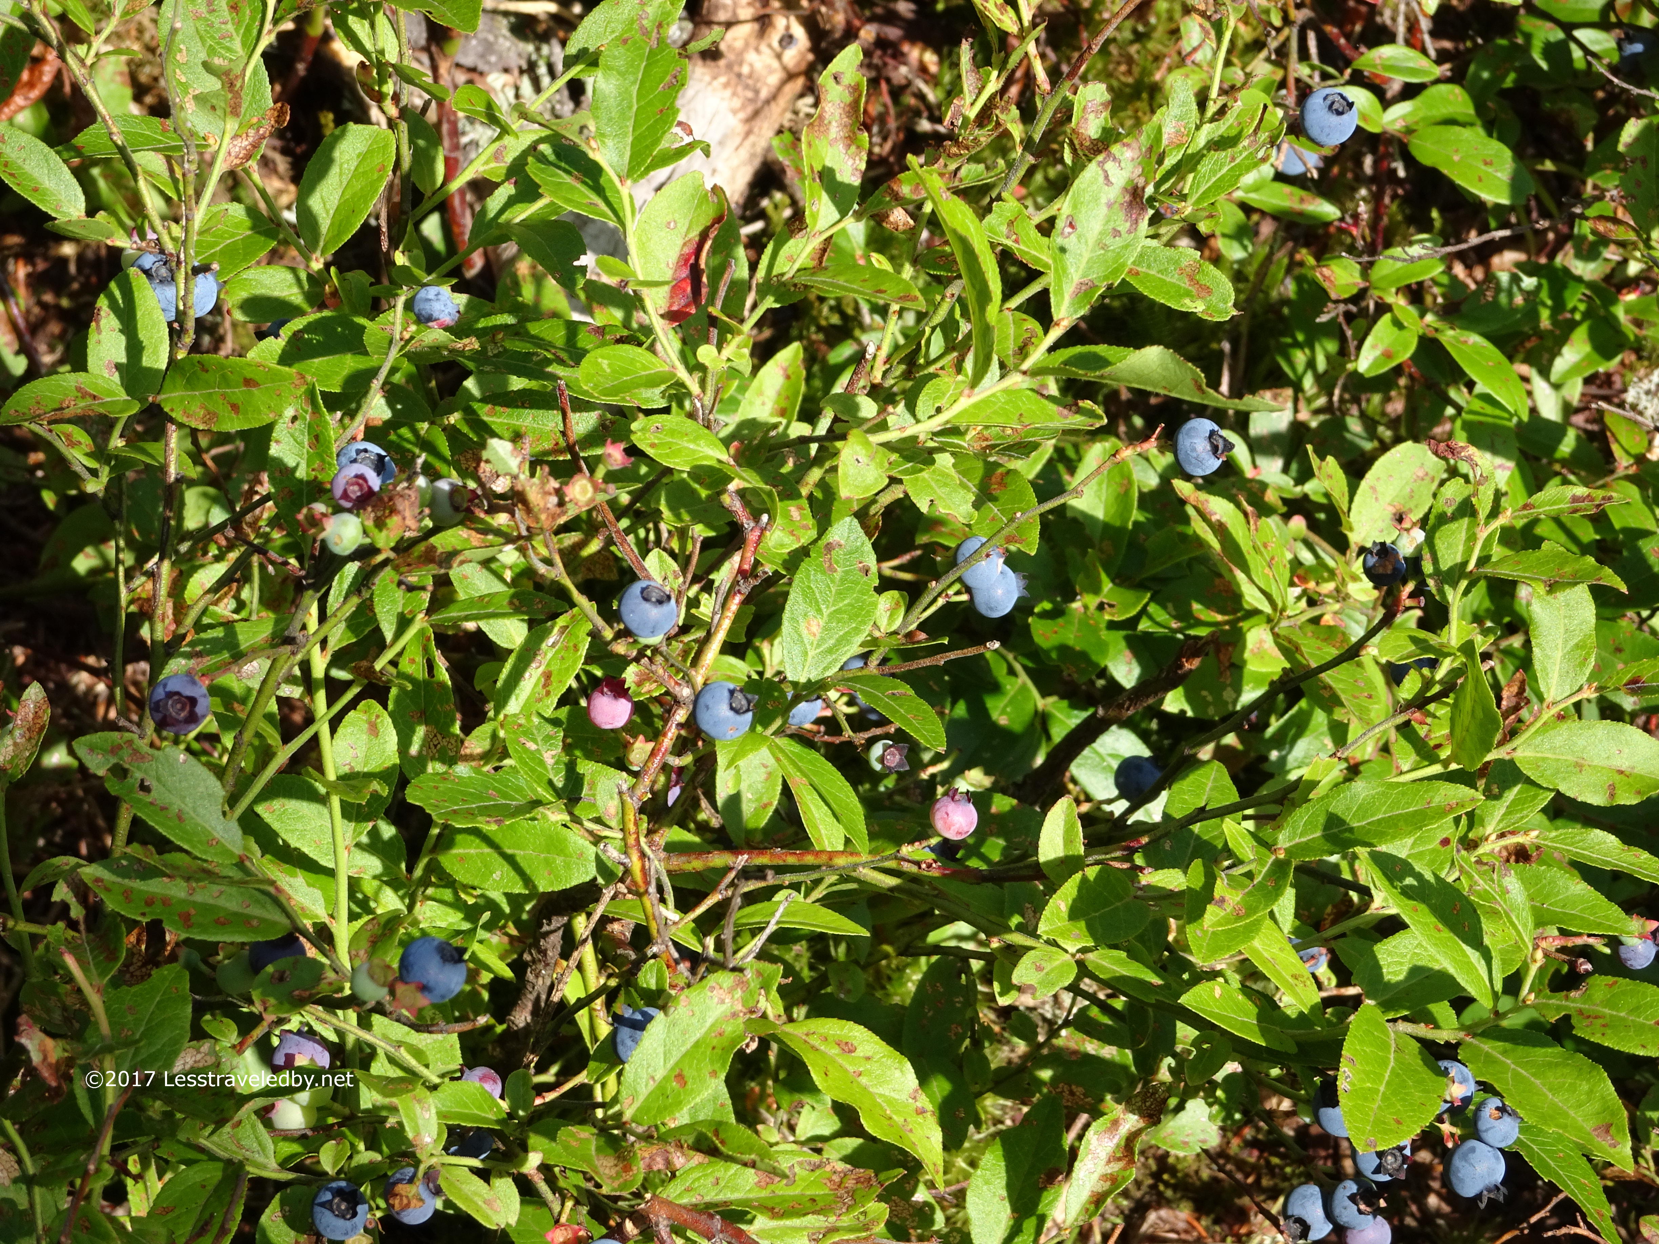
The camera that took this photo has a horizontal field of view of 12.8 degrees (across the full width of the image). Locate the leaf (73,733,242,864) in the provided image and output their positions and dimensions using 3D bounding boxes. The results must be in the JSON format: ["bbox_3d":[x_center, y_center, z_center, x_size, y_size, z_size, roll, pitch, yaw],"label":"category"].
[{"bbox_3d":[-0.104,0.027,1.146,0.033,0.004,0.014,35,55,0],"label":"leaf"}]

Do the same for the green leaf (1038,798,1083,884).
[{"bbox_3d":[0.035,0.033,1.110,0.007,0.015,0.003,10,12,18],"label":"green leaf"}]

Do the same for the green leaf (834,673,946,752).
[{"bbox_3d":[0.010,0.014,1.190,0.023,0.004,0.009,34,53,20],"label":"green leaf"}]

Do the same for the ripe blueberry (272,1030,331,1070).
[{"bbox_3d":[-0.081,0.066,1.125,0.009,0.008,0.009,-3,24,1],"label":"ripe blueberry"}]

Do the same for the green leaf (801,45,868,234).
[{"bbox_3d":[0.001,-0.075,1.150,0.011,0.029,0.005,15,13,29],"label":"green leaf"}]

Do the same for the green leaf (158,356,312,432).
[{"bbox_3d":[-0.090,-0.035,1.120,0.024,0.004,0.012,-6,63,9],"label":"green leaf"}]

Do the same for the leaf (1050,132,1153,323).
[{"bbox_3d":[0.042,-0.060,1.130,0.014,0.004,0.030,25,81,8],"label":"leaf"}]

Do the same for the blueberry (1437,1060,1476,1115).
[{"bbox_3d":[0.094,0.071,1.123,0.008,0.008,0.008,7,51,-9],"label":"blueberry"}]

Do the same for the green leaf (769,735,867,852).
[{"bbox_3d":[-0.002,0.027,1.180,0.009,0.004,0.025,-27,73,-43],"label":"green leaf"}]

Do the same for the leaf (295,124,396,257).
[{"bbox_3d":[-0.078,-0.070,1.195,0.014,0.004,0.026,30,78,4],"label":"leaf"}]

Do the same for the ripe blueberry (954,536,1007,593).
[{"bbox_3d":[0.025,-0.010,1.210,0.009,0.009,0.009,-14,-5,20],"label":"ripe blueberry"}]

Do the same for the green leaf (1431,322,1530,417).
[{"bbox_3d":[0.115,-0.044,1.300,0.009,0.004,0.025,-34,64,-28],"label":"green leaf"}]

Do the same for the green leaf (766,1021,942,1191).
[{"bbox_3d":[0.004,0.069,1.080,0.036,0.007,0.014,43,58,15],"label":"green leaf"}]

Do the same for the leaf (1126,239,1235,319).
[{"bbox_3d":[0.056,-0.055,1.187,0.021,0.004,0.011,23,61,6],"label":"leaf"}]

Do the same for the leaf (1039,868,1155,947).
[{"bbox_3d":[0.041,0.044,1.137,0.021,0.004,0.012,-21,66,-30],"label":"leaf"}]

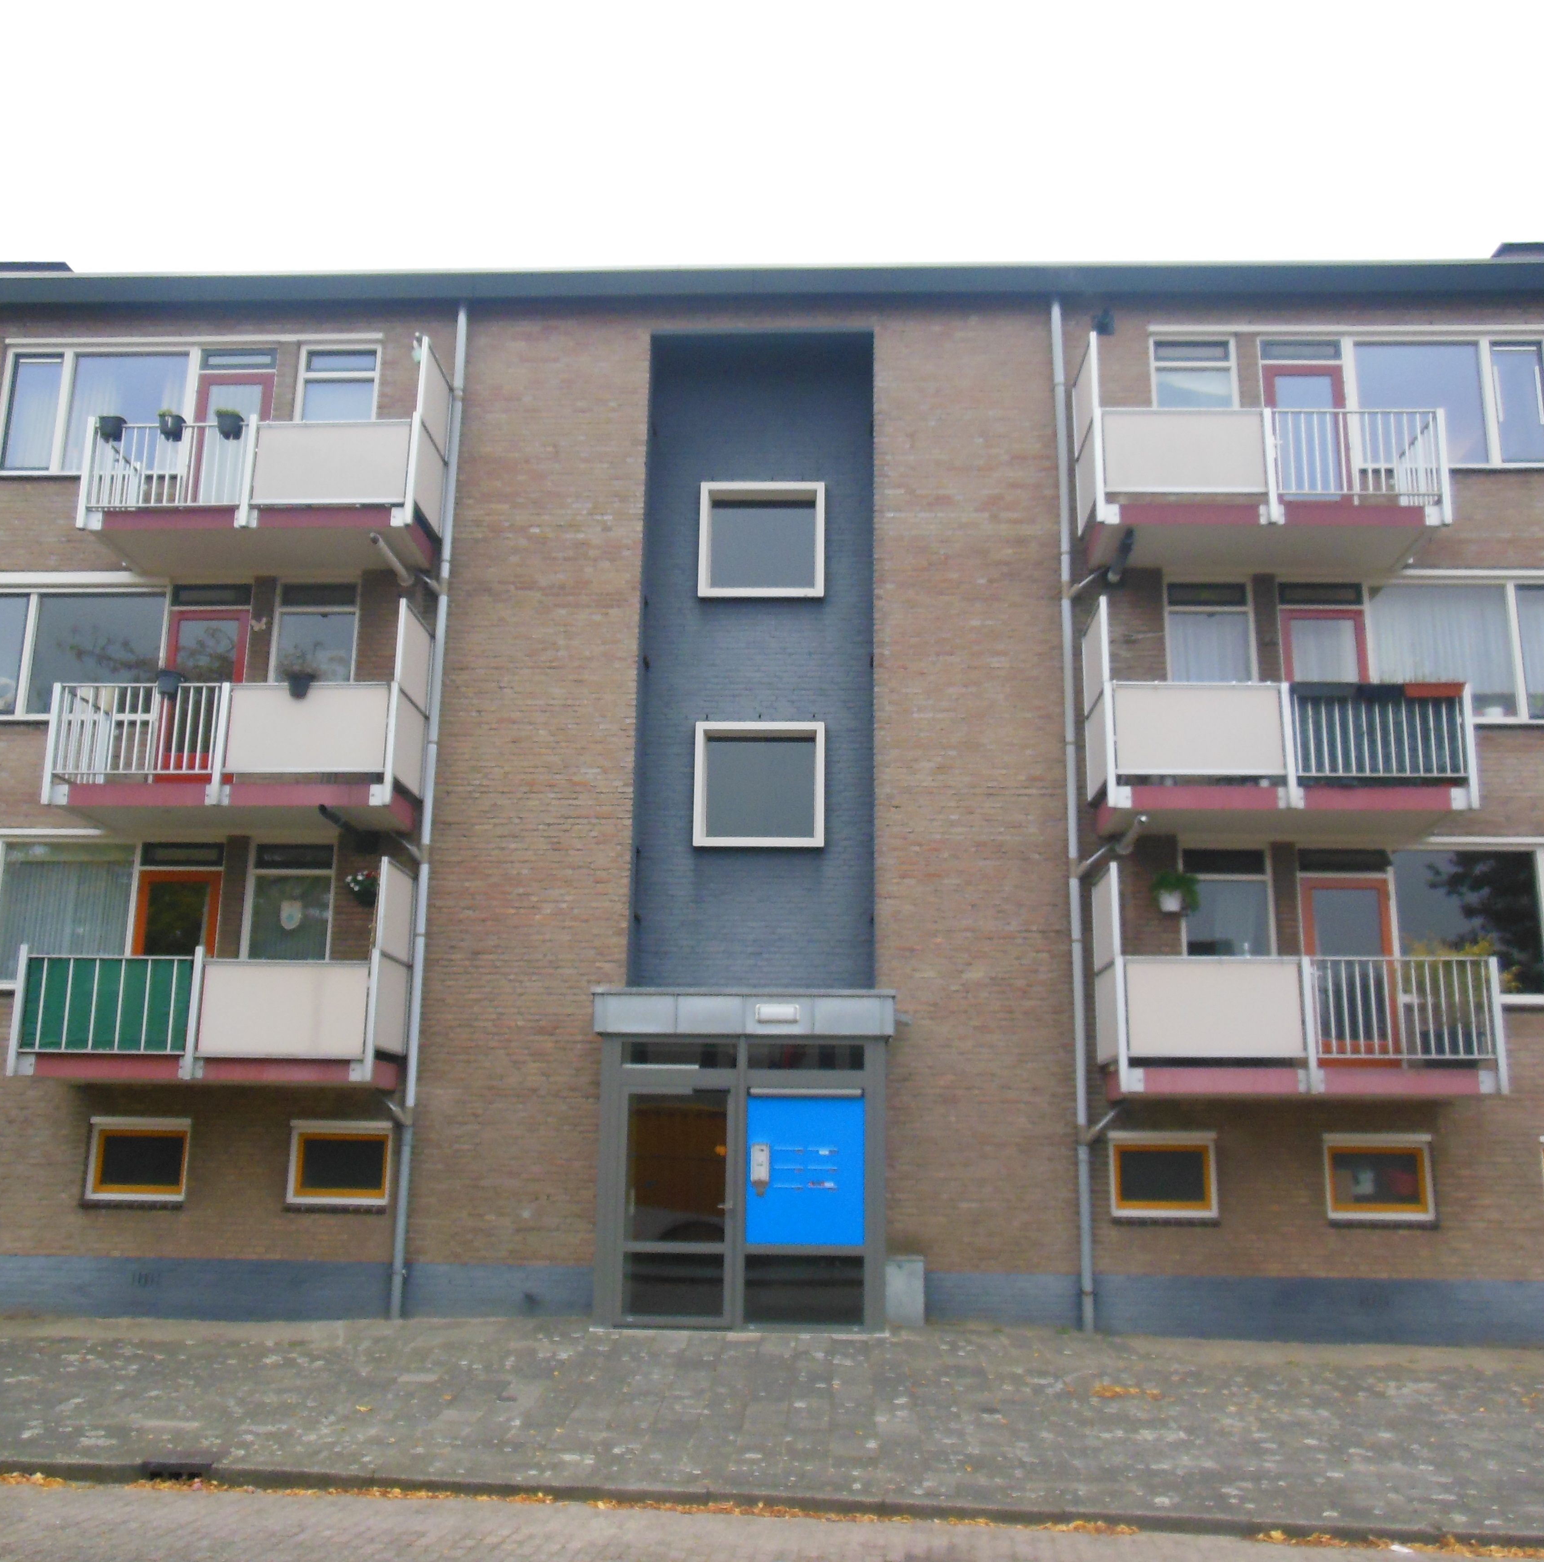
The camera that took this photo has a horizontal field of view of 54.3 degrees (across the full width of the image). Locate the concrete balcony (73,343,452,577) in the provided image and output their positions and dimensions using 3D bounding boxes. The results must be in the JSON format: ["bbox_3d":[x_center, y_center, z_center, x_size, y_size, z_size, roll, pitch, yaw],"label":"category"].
[{"bbox_3d":[-4.884,-3.192,14.851,3.173,1.991,1.122,1,-13,1],"label":"concrete balcony"}]

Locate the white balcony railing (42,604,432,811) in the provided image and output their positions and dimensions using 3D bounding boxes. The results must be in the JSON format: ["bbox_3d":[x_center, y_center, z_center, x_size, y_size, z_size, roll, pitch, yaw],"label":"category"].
[{"bbox_3d":[-4.932,-0.616,14.223,3.198,1.953,1.079,1,-13,1],"label":"white balcony railing"}]

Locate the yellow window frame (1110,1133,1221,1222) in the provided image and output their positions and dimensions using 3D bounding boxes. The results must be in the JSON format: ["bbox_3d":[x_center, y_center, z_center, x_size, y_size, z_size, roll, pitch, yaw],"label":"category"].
[{"bbox_3d":[3.555,3.609,13.652,0.943,0.696,0.110,0,-13,2],"label":"yellow window frame"}]

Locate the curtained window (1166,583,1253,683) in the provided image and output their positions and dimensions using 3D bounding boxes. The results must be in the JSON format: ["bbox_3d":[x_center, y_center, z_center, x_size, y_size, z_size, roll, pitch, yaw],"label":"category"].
[{"bbox_3d":[4.322,-1.282,14.849,0.870,1.408,0.120,0,-13,2],"label":"curtained window"}]

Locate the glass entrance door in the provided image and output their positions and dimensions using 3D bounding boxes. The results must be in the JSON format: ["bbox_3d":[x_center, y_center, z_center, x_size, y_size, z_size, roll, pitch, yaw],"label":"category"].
[{"bbox_3d":[-0.859,3.820,13.523,0.980,2.022,0.080,0,-13,2],"label":"glass entrance door"}]

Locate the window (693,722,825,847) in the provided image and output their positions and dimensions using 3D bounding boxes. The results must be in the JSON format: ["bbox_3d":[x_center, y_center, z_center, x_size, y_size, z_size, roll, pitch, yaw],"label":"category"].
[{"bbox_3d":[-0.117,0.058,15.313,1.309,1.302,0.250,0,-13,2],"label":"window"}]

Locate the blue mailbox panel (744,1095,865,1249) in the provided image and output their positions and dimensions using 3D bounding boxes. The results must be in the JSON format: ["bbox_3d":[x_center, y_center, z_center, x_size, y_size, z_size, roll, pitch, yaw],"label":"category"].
[{"bbox_3d":[0.287,3.516,13.577,1.083,1.346,0.100,0,-13,2],"label":"blue mailbox panel"}]

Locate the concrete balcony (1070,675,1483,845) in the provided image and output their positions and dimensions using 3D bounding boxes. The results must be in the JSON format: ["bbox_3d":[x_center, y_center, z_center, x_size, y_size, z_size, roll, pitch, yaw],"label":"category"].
[{"bbox_3d":[4.601,-0.184,13.874,3.240,1.170,1.260,0,-13,2],"label":"concrete balcony"}]

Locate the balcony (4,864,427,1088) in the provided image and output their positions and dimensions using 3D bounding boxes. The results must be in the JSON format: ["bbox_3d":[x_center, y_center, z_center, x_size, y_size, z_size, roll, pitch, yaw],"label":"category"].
[{"bbox_3d":[-5.007,1.771,13.824,3.240,1.950,1.260,0,-13,2],"label":"balcony"}]

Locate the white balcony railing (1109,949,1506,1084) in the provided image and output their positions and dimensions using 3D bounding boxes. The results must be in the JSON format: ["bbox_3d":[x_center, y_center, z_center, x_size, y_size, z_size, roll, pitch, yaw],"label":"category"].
[{"bbox_3d":[4.567,2.168,13.278,3.240,1.146,1.140,0,-13,2],"label":"white balcony railing"}]

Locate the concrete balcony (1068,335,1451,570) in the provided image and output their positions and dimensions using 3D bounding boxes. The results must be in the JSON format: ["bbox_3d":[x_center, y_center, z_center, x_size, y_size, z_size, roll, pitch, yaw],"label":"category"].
[{"bbox_3d":[4.642,-3.155,14.561,3.240,1.920,1.260,0,-13,2],"label":"concrete balcony"}]

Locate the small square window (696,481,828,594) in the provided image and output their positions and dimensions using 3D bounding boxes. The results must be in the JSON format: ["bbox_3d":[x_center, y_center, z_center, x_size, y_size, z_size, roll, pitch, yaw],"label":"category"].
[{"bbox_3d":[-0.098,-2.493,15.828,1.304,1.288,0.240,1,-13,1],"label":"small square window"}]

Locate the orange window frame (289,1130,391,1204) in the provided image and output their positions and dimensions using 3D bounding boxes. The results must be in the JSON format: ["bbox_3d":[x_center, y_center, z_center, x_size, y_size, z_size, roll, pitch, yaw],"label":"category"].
[{"bbox_3d":[-4.006,3.576,14.052,0.919,0.791,0.140,0,-13,2],"label":"orange window frame"}]

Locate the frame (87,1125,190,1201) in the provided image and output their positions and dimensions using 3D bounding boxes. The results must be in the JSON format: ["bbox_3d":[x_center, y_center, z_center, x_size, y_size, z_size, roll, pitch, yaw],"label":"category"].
[{"bbox_3d":[-5.891,3.556,14.029,0.937,0.696,0.110,0,-13,2],"label":"frame"}]

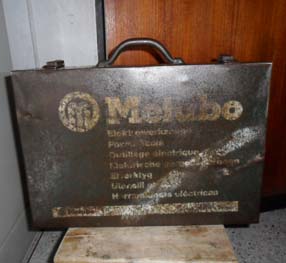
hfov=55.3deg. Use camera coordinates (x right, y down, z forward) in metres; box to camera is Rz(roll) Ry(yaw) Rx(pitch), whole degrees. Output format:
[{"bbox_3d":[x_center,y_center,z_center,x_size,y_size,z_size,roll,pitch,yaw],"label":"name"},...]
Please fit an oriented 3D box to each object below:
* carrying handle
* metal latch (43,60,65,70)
[{"bbox_3d":[-0.004,-0.131,0.462,0.144,0.043,0.022,-2,14,1],"label":"carrying handle"},{"bbox_3d":[-0.152,-0.113,0.467,0.025,0.015,0.033,-2,14,1],"label":"metal latch"}]

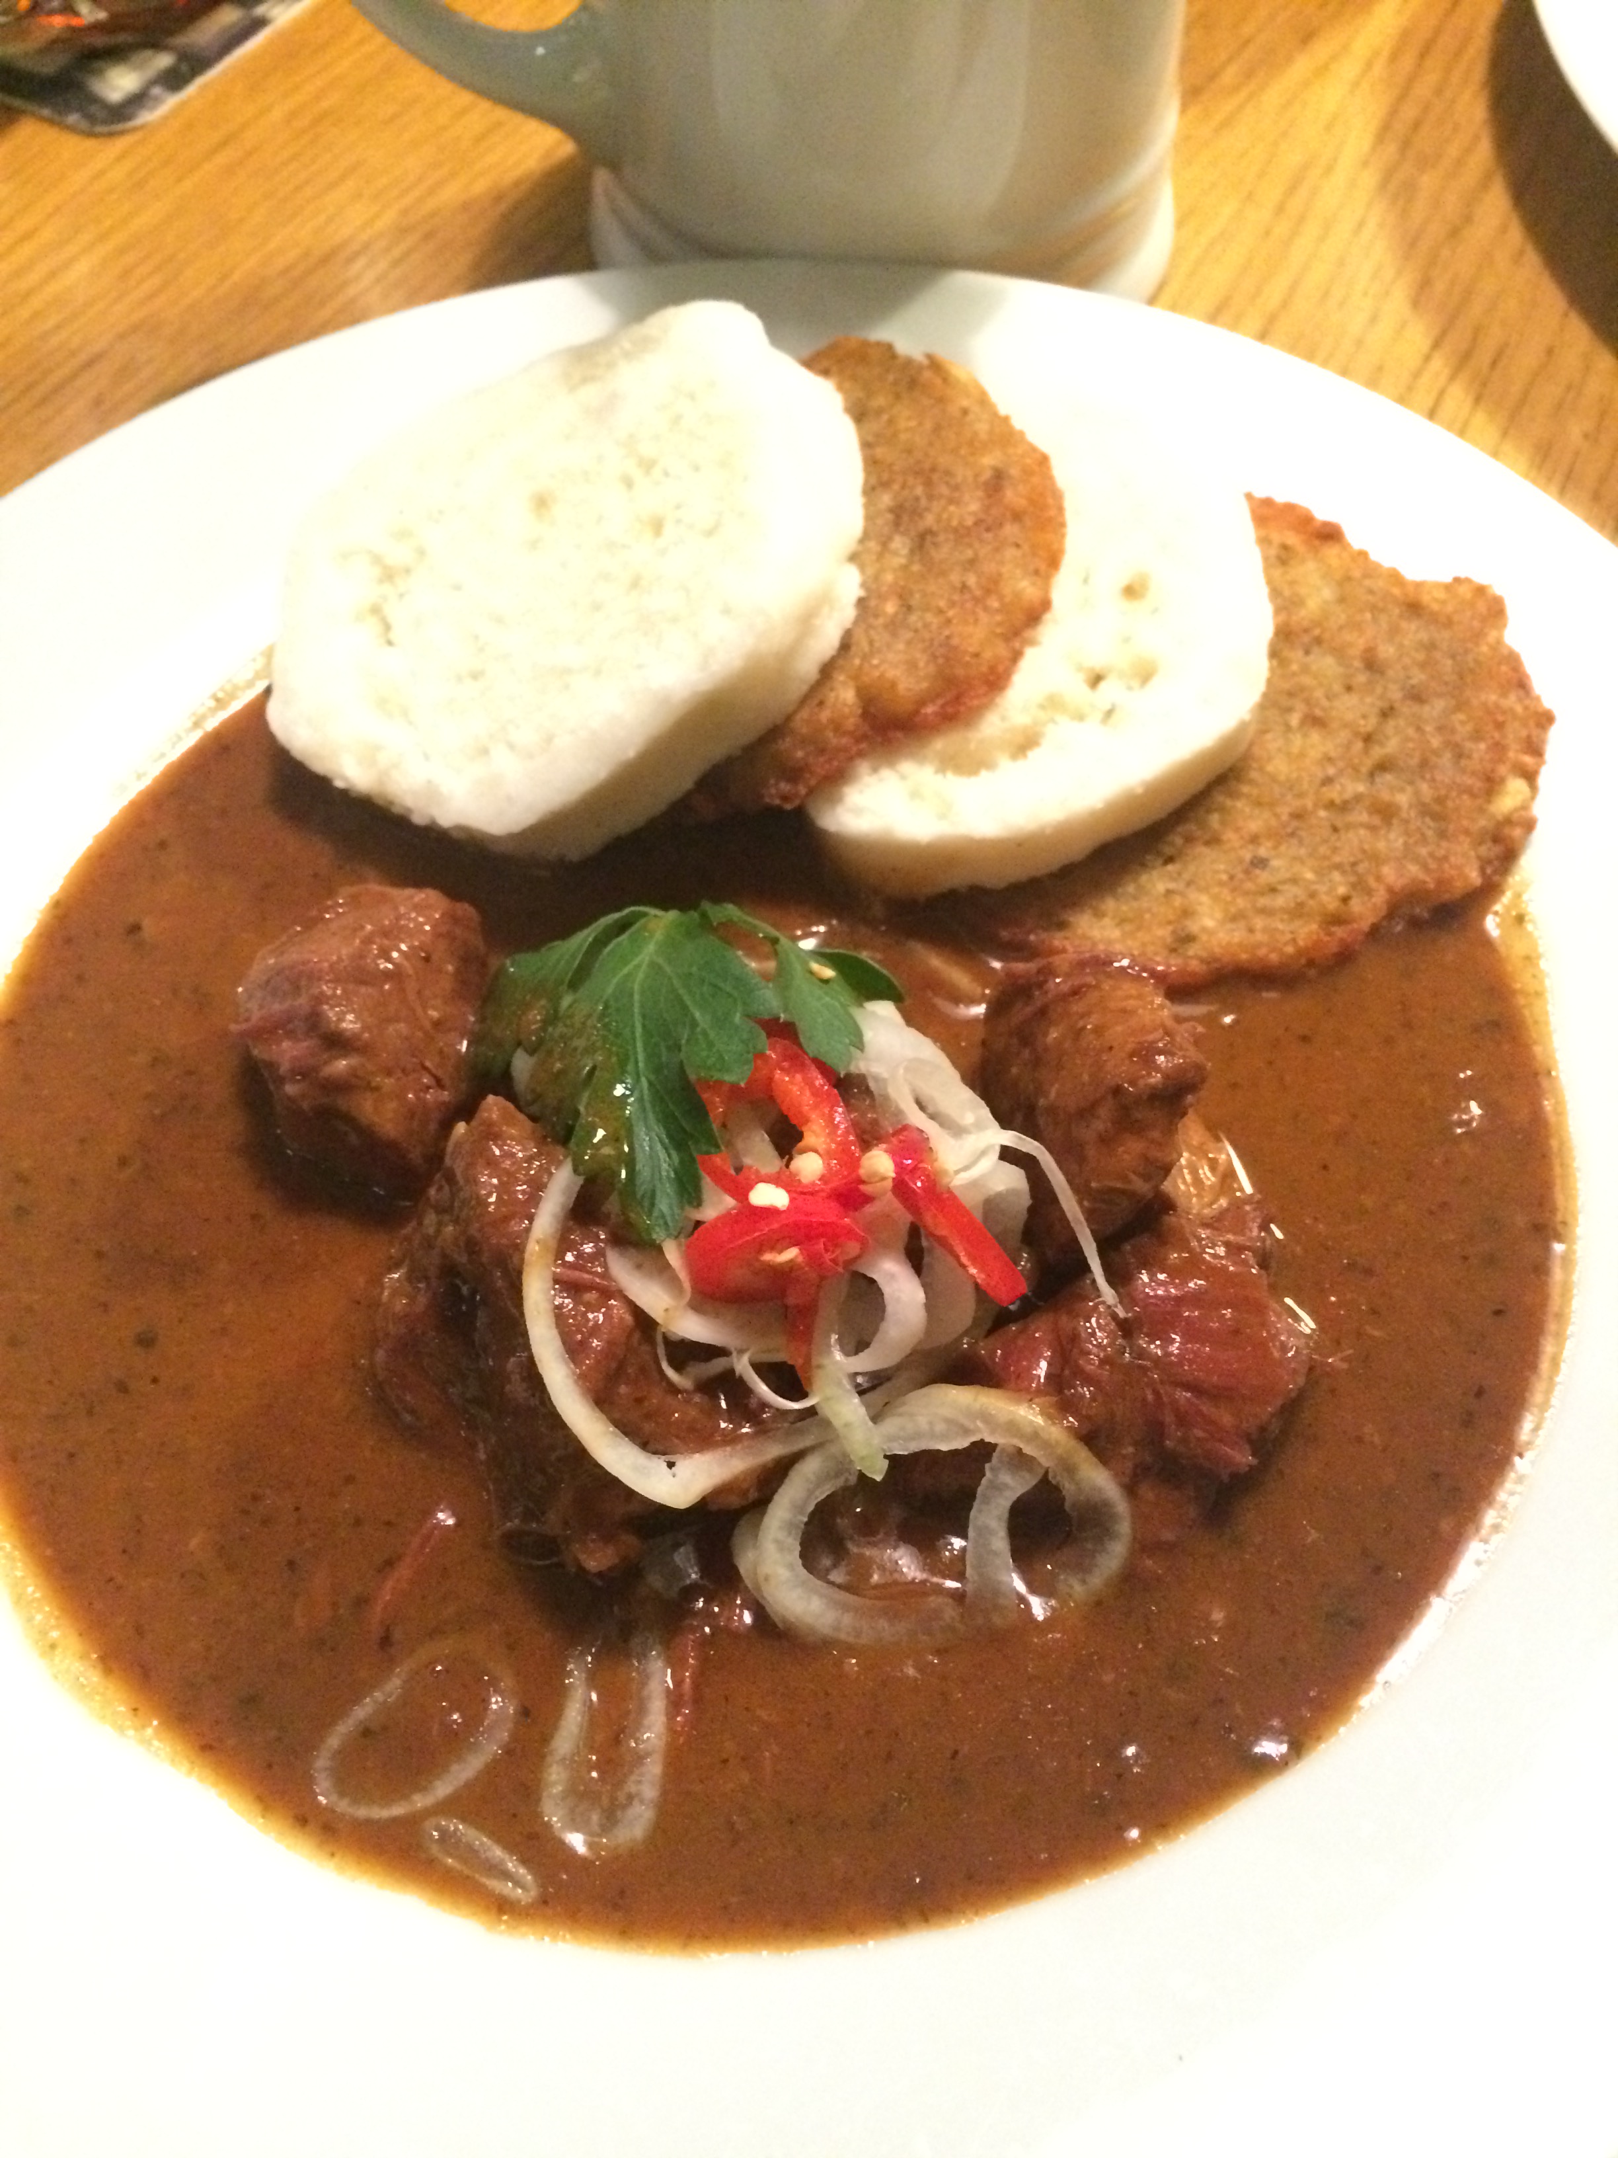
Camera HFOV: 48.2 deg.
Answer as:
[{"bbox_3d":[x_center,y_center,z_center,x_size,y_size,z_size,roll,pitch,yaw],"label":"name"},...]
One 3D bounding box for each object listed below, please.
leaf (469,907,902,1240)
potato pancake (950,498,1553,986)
[{"bbox_3d":[-0.014,-0.001,0.207,0.046,0.020,0.035,-3,58,0],"label":"leaf"},{"bbox_3d":[0.055,-0.047,0.247,0.084,0.013,0.083,-6,62,4],"label":"potato pancake"}]

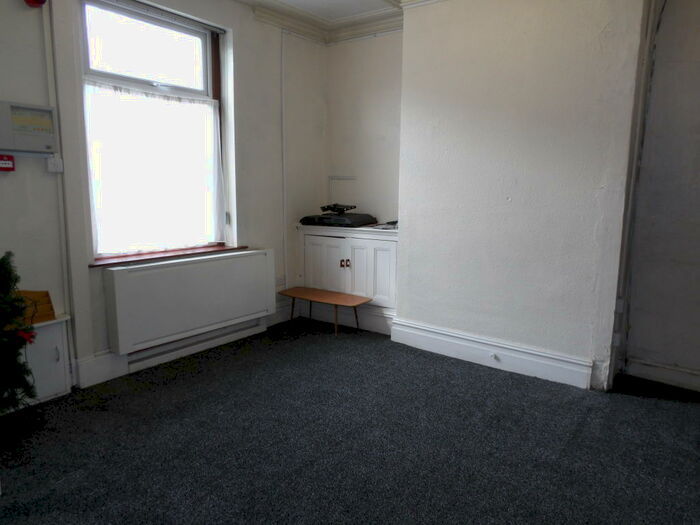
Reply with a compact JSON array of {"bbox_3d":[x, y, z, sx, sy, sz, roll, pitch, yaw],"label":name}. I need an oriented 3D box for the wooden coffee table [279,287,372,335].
[{"bbox_3d":[-0.258,0.489,4.816,0.959,0.311,0.334,7,11,34],"label":"wooden coffee table"}]

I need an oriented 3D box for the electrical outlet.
[{"bbox_3d":[-1.889,-0.617,3.104,0.033,0.086,0.088,8,11,37],"label":"electrical outlet"}]

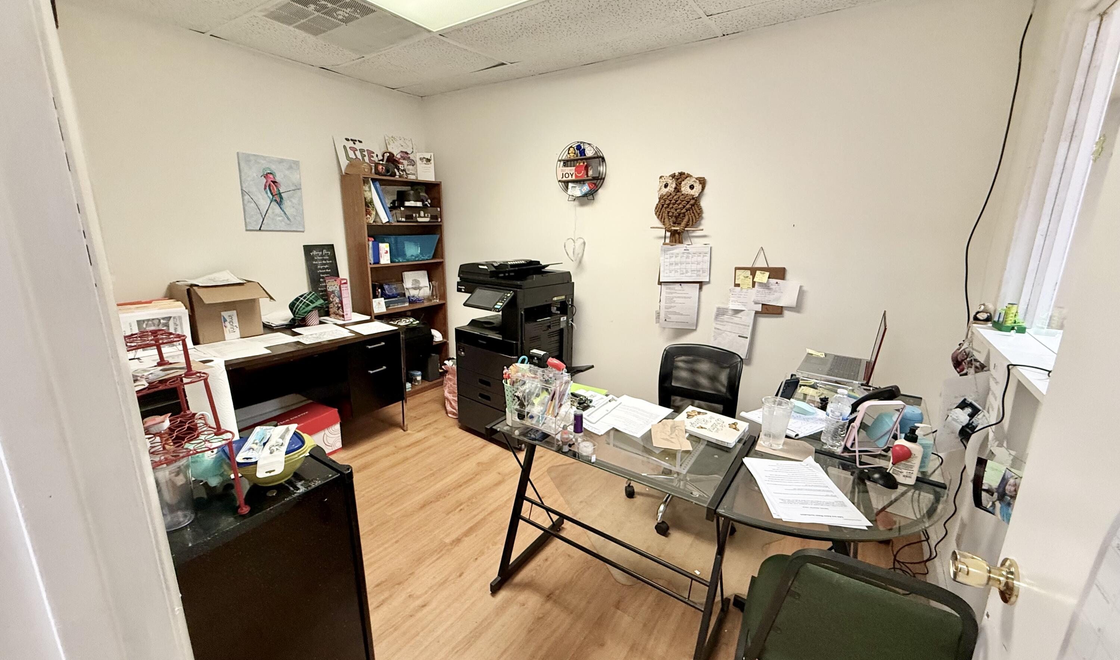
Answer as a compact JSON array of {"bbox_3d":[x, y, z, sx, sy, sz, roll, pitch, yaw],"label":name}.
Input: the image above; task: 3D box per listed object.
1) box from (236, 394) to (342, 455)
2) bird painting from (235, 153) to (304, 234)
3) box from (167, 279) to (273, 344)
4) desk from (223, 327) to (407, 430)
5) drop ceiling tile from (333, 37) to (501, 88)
[{"bbox_3d":[-1.601,0.668,2.677,0.240,0.270,0.530,7,15,23],"label":"box"},{"bbox_3d":[-1.786,-0.843,2.826,0.020,0.450,0.355,10,16,33],"label":"bird painting"},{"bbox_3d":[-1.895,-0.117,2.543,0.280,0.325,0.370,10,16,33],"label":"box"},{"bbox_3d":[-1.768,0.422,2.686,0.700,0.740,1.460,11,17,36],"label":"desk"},{"bbox_3d":[-0.941,-1.691,2.893,1.070,0.020,0.570,10,16,33],"label":"drop ceiling tile"}]

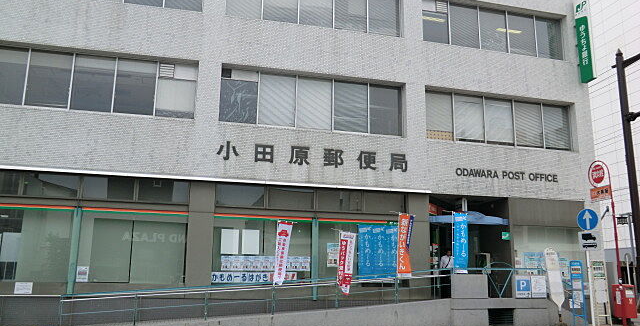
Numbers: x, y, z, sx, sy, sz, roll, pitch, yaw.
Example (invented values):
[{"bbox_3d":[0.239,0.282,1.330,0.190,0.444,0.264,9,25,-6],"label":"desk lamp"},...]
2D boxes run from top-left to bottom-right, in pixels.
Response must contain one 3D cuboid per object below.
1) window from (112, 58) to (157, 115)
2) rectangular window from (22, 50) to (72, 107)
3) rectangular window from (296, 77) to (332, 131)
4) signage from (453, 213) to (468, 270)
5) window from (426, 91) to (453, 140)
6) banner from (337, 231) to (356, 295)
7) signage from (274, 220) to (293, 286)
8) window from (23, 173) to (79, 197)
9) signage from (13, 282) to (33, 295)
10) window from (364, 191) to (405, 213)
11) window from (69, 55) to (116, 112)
[{"bbox_3d":[-5.776,-2.380,16.842,1.241,1.803,0.100,4,-12,-14],"label":"window"},{"bbox_3d":[-7.690,-2.377,15.257,1.174,1.670,0.100,4,-9,-15],"label":"rectangular window"},{"bbox_3d":[-0.155,-1.893,17.219,1.211,1.737,0.100,4,-9,-15],"label":"rectangular window"},{"bbox_3d":[4.266,2.424,16.175,0.451,1.791,0.030,4,-12,-14],"label":"signage"},{"bbox_3d":[4.089,-1.606,18.323,1.085,1.706,0.100,4,-9,-15],"label":"window"},{"bbox_3d":[0.786,2.878,15.436,0.548,1.798,0.200,4,-9,-15],"label":"banner"},{"bbox_3d":[-1.015,2.457,14.545,0.450,1.680,0.100,7,-12,-14],"label":"signage"},{"bbox_3d":[-7.443,0.647,14.855,1.398,0.646,0.100,4,-9,-15],"label":"window"},{"bbox_3d":[-8.609,3.653,15.604,0.485,0.331,0.030,4,-13,-14],"label":"signage"},{"bbox_3d":[2.295,1.411,18.982,1.578,0.699,0.100,4,-13,-14],"label":"window"},{"bbox_3d":[-7.342,-2.573,17.420,1.305,1.894,0.100,4,-13,-14],"label":"window"}]

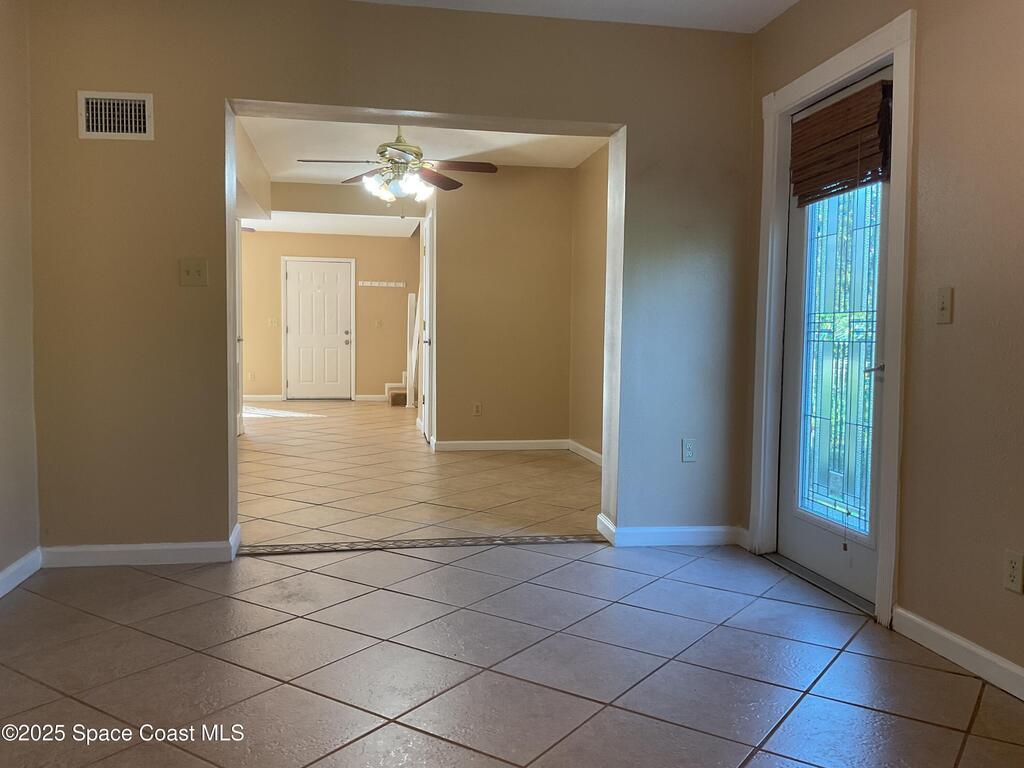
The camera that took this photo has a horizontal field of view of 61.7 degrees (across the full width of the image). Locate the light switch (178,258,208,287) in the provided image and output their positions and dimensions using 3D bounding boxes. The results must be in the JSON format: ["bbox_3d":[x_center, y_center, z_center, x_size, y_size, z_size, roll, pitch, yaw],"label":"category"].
[{"bbox_3d":[-1.360,-0.474,3.661,0.118,0.115,0.016,0,3,-11],"label":"light switch"}]

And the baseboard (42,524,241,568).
[{"bbox_3d":[-1.628,0.728,3.818,0.780,0.094,0.288,0,3,-11],"label":"baseboard"}]

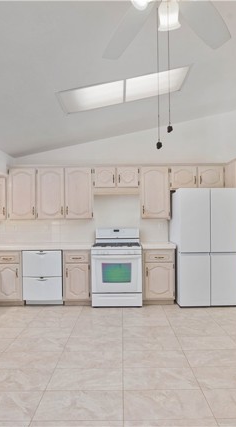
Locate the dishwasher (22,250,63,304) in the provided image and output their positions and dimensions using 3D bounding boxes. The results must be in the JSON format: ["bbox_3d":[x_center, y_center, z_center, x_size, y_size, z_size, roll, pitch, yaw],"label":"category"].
[{"bbox_3d":[-1.133,0.983,4.066,0.605,0.828,0.595,-1,-2,1],"label":"dishwasher"}]

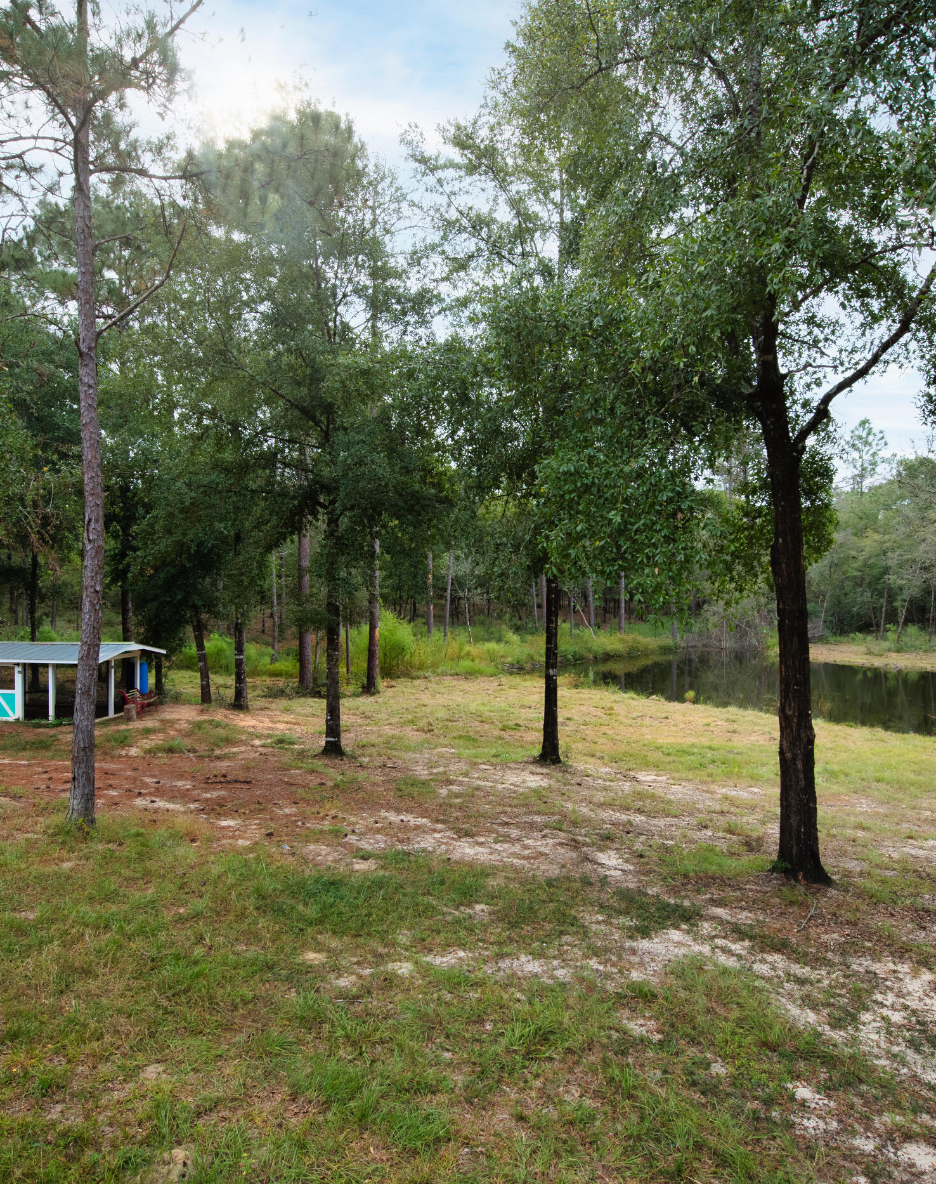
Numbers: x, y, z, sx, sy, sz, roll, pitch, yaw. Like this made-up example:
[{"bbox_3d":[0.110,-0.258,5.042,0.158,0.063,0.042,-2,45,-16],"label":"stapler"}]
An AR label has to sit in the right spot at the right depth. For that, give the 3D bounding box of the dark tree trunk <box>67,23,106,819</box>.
[{"bbox_3d":[-6.834,-2.883,13.250,0.520,14.260,0.460,0,0,-27],"label":"dark tree trunk"}]

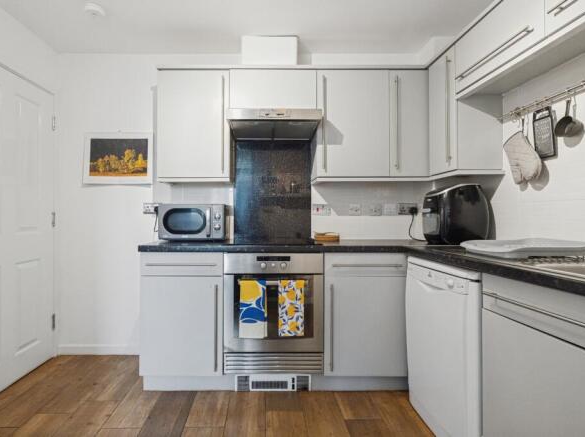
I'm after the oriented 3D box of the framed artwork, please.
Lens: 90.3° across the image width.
[{"bbox_3d":[-1.346,-0.464,2.250,0.542,0.400,0.020,0,0,0],"label":"framed artwork"}]

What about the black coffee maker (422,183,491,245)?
[{"bbox_3d":[1.050,-0.027,1.870,0.345,0.372,0.300,0,0,-8],"label":"black coffee maker"}]

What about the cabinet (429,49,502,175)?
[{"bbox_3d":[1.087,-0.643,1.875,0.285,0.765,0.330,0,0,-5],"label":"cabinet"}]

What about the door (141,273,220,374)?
[{"bbox_3d":[-0.657,0.643,1.731,0.490,0.587,0.022,0,0,0],"label":"door"}]

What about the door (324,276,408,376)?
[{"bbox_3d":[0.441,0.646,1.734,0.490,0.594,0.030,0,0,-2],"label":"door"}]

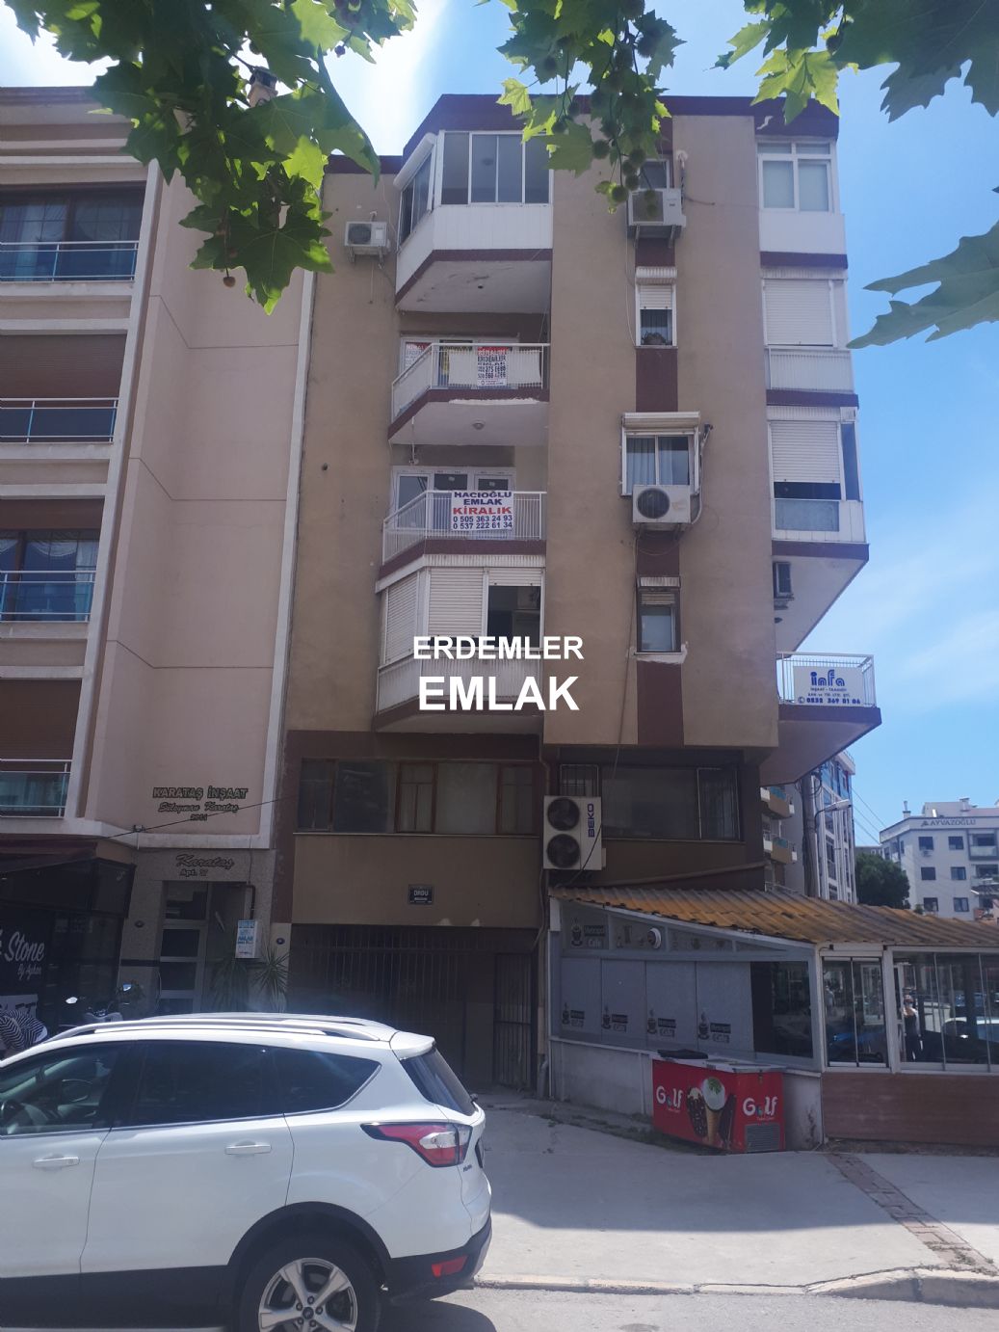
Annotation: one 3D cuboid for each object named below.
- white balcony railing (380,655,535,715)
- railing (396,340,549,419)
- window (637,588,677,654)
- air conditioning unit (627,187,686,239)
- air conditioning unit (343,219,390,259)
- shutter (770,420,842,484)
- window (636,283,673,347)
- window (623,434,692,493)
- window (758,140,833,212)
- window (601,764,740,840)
[{"bbox_3d":[-0.724,0.303,17.192,2.840,0.824,1.440,1,-14,2],"label":"white balcony railing"},{"bbox_3d":[-0.577,-4.995,18.591,2.864,0.859,1.333,1,-14,1],"label":"railing"},{"bbox_3d":[2.553,-0.729,16.828,0.657,1.096,0.128,1,-14,1],"label":"window"},{"bbox_3d":[2.716,-7.938,18.234,0.913,0.730,0.330,1,-15,1],"label":"air conditioning unit"},{"bbox_3d":[-2.627,-8.515,20.734,0.819,0.531,0.300,1,-12,1],"label":"air conditioning unit"},{"bbox_3d":[5.357,-3.736,18.214,1.248,1.189,0.120,1,-12,1],"label":"shutter"},{"bbox_3d":[2.718,-6.102,18.054,0.694,1.281,0.150,1,-15,1],"label":"window"},{"bbox_3d":[2.647,-3.405,17.423,1.141,1.126,0.158,1,-14,1],"label":"window"},{"bbox_3d":[5.347,-8.860,18.811,1.340,1.488,0.100,1,-15,1],"label":"window"},{"bbox_3d":[2.851,2.271,17.359,2.307,1.269,0.120,1,-15,1],"label":"window"}]

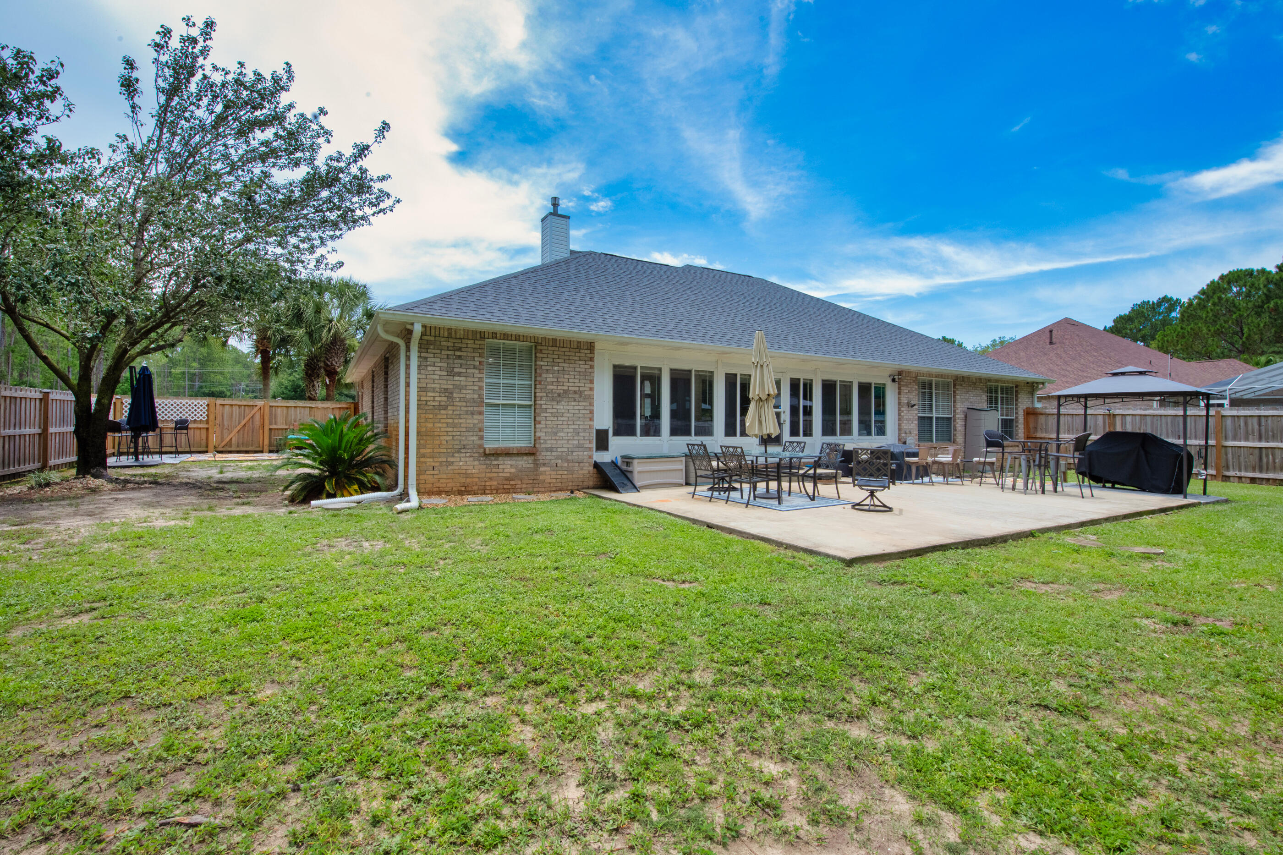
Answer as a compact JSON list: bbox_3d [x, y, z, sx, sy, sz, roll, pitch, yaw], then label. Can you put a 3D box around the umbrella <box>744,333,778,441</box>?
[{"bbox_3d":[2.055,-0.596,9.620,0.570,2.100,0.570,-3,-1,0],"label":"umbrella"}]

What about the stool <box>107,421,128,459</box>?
[{"bbox_3d":[-14.500,0.340,15.850,0.580,1.140,0.640,0,-1,32],"label":"stool"}]

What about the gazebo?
[{"bbox_3d":[9.770,0.035,11.420,1.550,2.520,2.300,1,-1,-34],"label":"gazebo"}]

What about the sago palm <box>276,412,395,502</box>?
[{"bbox_3d":[-4.900,0.395,9.100,1.700,1.380,1.700,1,-1,-30],"label":"sago palm"}]

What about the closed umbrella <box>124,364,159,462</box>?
[{"bbox_3d":[-13.500,-0.380,15.400,0.720,2.600,0.620,1,-1,-41],"label":"closed umbrella"}]

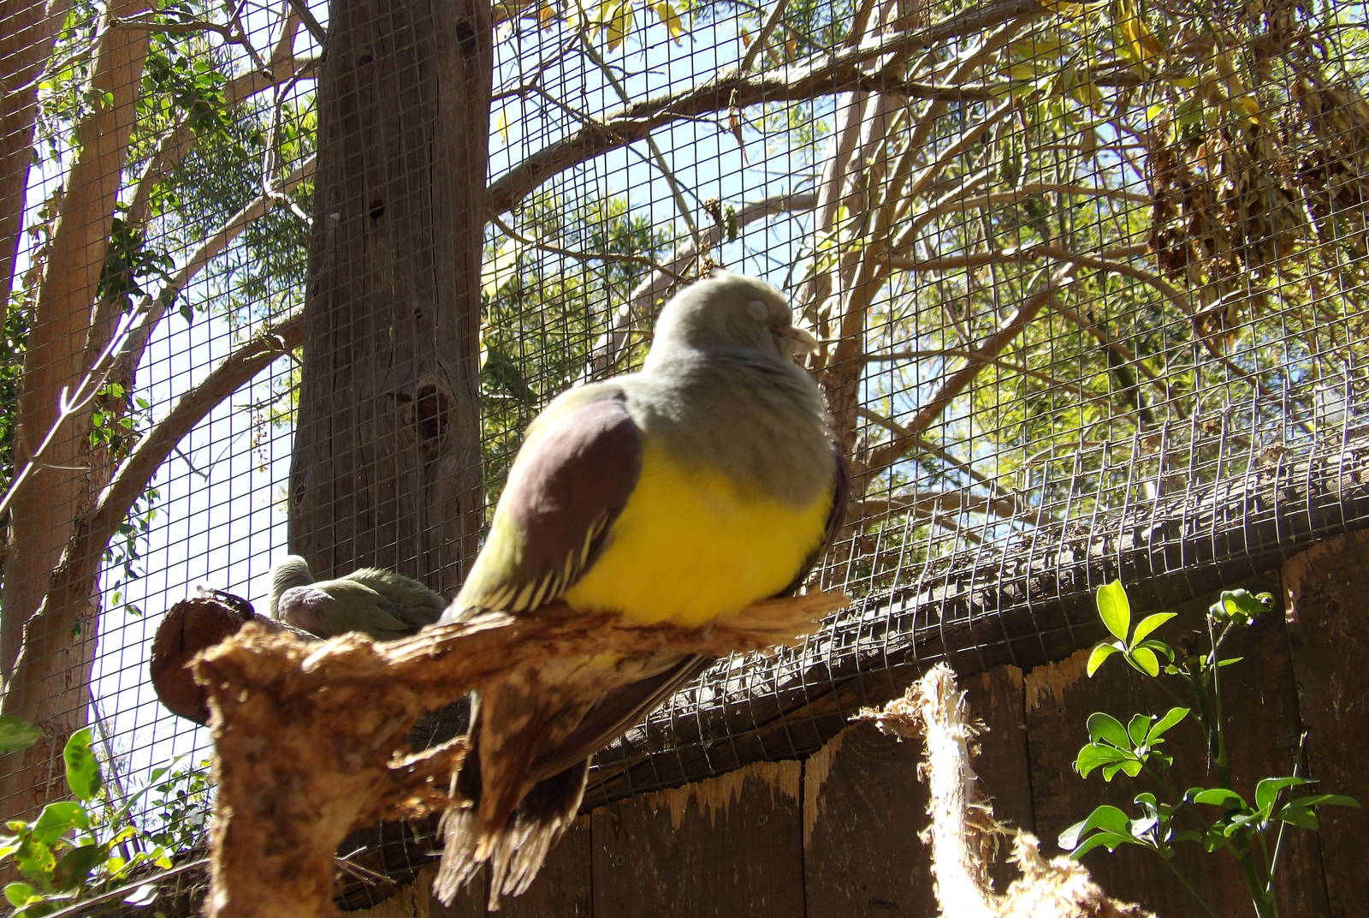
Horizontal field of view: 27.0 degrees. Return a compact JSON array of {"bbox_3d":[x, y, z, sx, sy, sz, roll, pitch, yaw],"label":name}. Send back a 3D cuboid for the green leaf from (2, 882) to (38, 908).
[{"bbox_3d":[-0.315,0.207,1.350,0.017,0.012,0.014,-1,-28,0],"label":"green leaf"}]

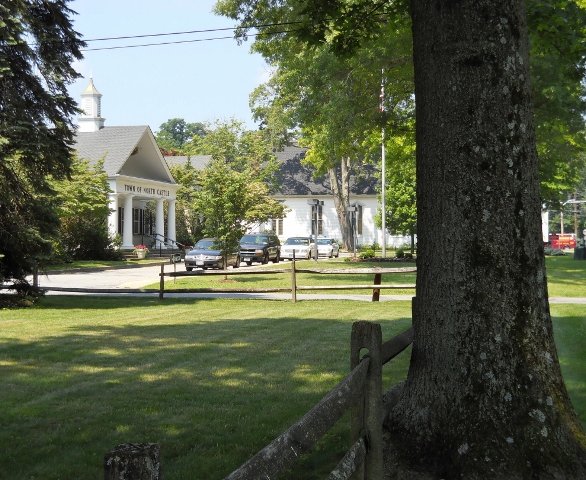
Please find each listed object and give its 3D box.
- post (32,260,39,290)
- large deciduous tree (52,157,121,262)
[{"bbox_3d":[-6.096,0.919,26.700,0.130,0.860,0.130,0,0,0],"label":"post"},{"bbox_3d":[-12.319,-1.873,66.000,4.800,6.300,4.600,0,0,0],"label":"large deciduous tree"}]

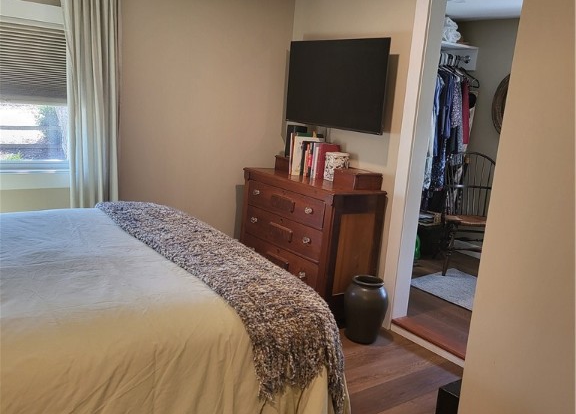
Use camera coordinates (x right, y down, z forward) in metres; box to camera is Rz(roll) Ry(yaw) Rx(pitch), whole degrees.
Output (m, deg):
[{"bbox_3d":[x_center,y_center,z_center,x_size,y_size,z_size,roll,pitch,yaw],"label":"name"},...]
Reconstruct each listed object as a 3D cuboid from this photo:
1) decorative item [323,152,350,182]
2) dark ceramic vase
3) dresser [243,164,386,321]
[{"bbox_3d":[0.341,-0.278,3.732,0.161,0.182,0.161,-5,15,-37],"label":"decorative item"},{"bbox_3d":[0.485,0.646,3.362,0.273,0.383,0.273,4,12,-1],"label":"dark ceramic vase"},{"bbox_3d":[0.127,0.245,3.802,0.472,0.924,0.992,-5,15,-37],"label":"dresser"}]

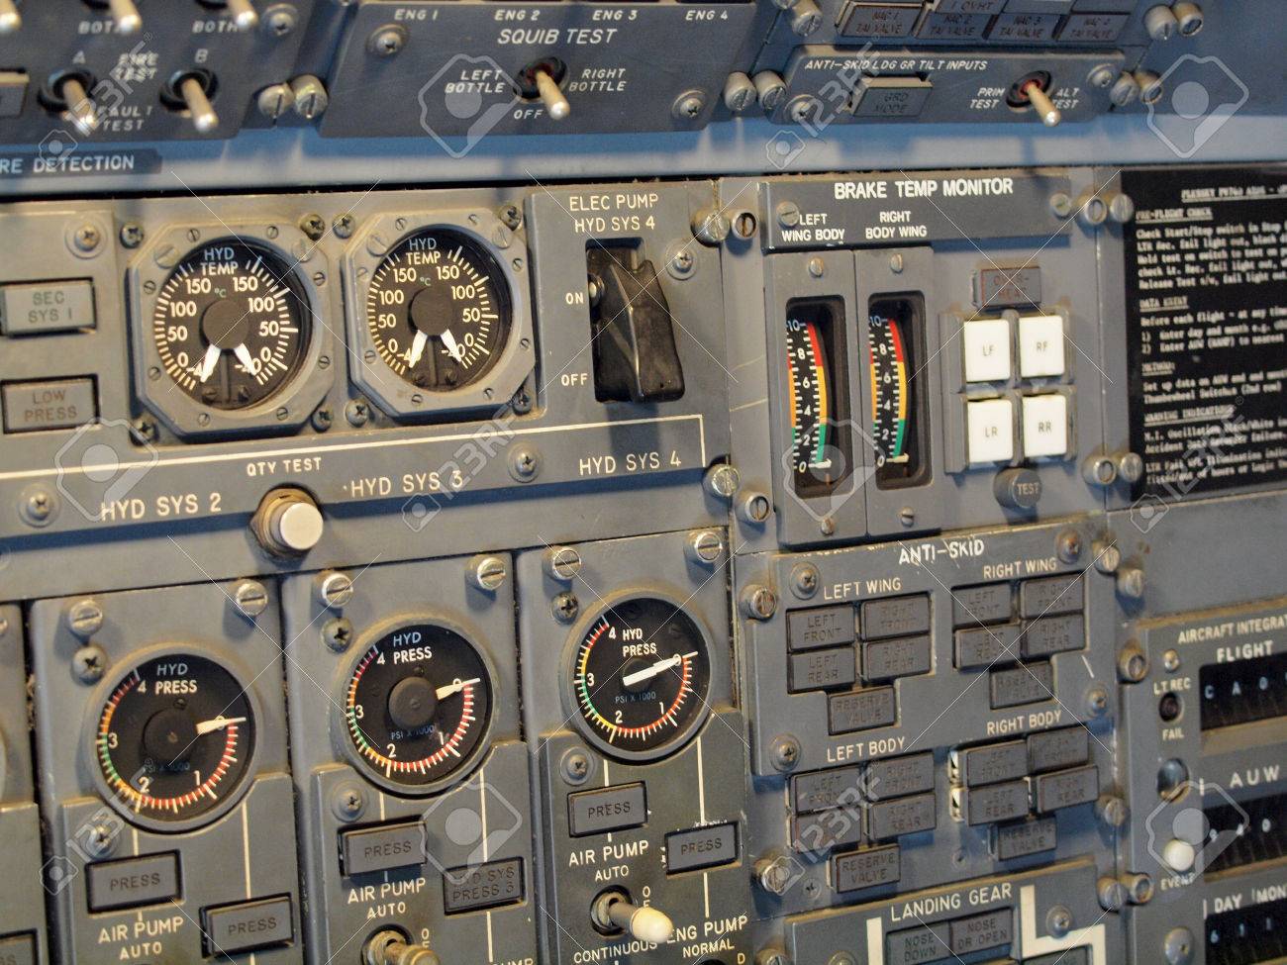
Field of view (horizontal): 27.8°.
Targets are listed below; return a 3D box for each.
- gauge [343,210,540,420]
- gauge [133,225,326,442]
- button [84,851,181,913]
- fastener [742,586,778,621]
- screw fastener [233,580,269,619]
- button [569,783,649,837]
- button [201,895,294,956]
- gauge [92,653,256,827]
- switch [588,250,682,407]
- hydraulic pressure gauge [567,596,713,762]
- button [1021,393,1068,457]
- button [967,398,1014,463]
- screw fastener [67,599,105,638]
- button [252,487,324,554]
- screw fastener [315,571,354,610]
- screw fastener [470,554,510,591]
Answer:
[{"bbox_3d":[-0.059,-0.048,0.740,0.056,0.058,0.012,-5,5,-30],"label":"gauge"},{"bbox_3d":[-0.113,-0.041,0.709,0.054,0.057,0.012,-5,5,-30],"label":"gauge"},{"bbox_3d":[-0.139,0.107,0.703,0.025,0.012,0.008,-5,5,-30],"label":"button"},{"bbox_3d":[0.036,0.038,0.818,0.009,0.009,0.007,-5,5,-27],"label":"fastener"},{"bbox_3d":[-0.108,0.032,0.715,0.009,0.010,0.006,-5,5,-30],"label":"screw fastener"},{"bbox_3d":[-0.012,0.100,0.795,0.025,0.013,0.005,-5,5,-27],"label":"button"},{"bbox_3d":[-0.110,0.122,0.717,0.025,0.012,0.008,-5,5,-30],"label":"button"},{"bbox_3d":[-0.128,0.069,0.707,0.046,0.046,0.008,-5,5,-30],"label":"gauge"},{"bbox_3d":[-0.003,-0.046,0.756,0.017,0.045,0.027,-5,5,-30],"label":"switch"},{"bbox_3d":[-0.002,0.058,0.779,0.047,0.048,0.008,-5,5,-30],"label":"hydraulic pressure gauge"},{"bbox_3d":[0.130,-0.019,0.859,0.017,0.019,0.009,-5,5,-27],"label":"button"},{"bbox_3d":[0.111,-0.017,0.849,0.017,0.019,0.009,-5,5,-27],"label":"button"},{"bbox_3d":[-0.155,0.037,0.719,0.009,0.009,0.007,-5,5,-27],"label":"screw fastener"},{"bbox_3d":[-0.100,0.012,0.742,0.019,0.019,0.015,-5,5,-27],"label":"button"},{"bbox_3d":[-0.086,0.030,0.728,0.010,0.010,0.006,-5,5,-30],"label":"screw fastener"},{"bbox_3d":[-0.047,0.027,0.775,0.009,0.009,0.007,-5,5,-27],"label":"screw fastener"}]

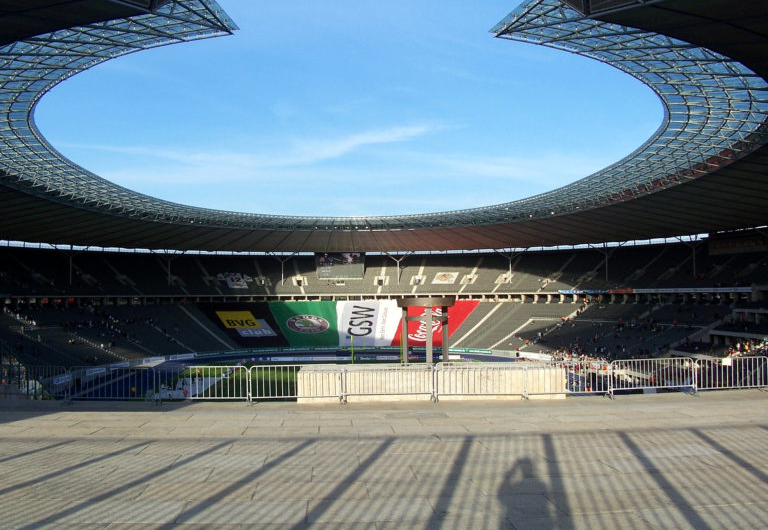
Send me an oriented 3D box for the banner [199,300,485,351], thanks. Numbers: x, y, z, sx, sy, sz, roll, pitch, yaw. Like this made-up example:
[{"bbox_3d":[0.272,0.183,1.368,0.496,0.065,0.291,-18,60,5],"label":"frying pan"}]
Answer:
[{"bbox_3d":[-13.800,18.100,250.500,93.000,7.000,39.000,0,25,-4],"label":"banner"}]

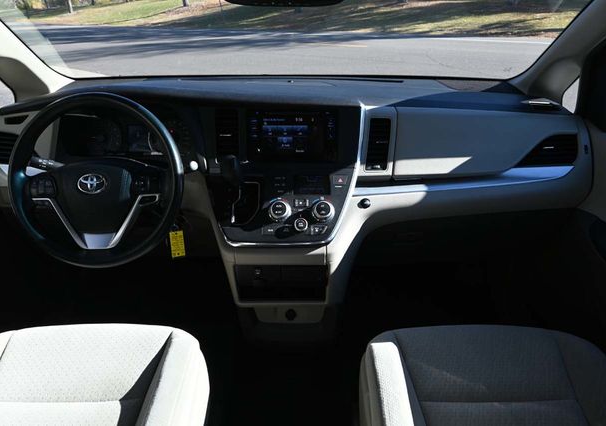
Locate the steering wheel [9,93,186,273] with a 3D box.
[{"bbox_3d":[-0.464,-0.071,0.962,0.385,0.385,0.110,0,2,0],"label":"steering wheel"}]

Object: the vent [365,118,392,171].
[{"bbox_3d":[0.192,-0.174,1.085,0.056,0.128,0.030,0,17,0],"label":"vent"}]

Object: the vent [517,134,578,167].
[{"bbox_3d":[0.622,-0.159,1.085,0.145,0.078,0.040,2,14,4],"label":"vent"}]

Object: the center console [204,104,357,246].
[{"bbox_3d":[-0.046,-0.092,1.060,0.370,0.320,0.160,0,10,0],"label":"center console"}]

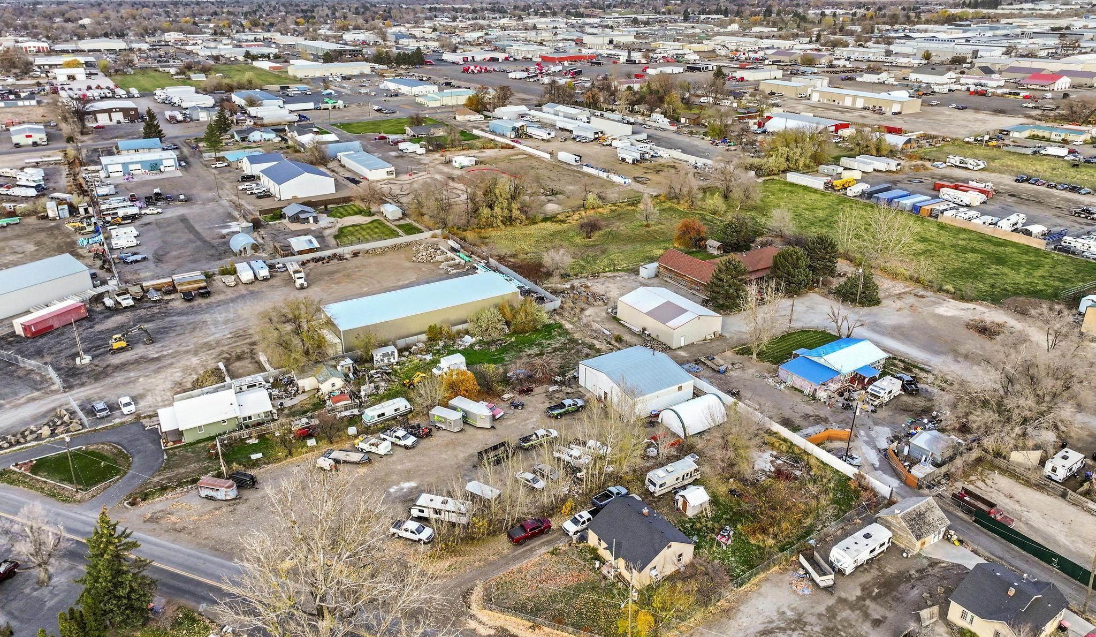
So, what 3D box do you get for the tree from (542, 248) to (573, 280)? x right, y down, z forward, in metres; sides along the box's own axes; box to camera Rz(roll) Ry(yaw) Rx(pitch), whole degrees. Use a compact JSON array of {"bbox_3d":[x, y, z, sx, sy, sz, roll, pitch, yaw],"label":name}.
[{"bbox_3d":[2.243,-13.189,179.452,7.300,7.000,7.000,0,24,0],"label":"tree"}]

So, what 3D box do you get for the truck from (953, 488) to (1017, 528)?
[{"bbox_3d":[57.670,25.340,100.380,2.300,2.050,7.300,-14,28,-30],"label":"truck"}]

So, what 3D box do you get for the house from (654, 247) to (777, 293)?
[{"bbox_3d":[42.430,-12.950,182.870,28.000,5.900,19.300,-14,28,-30],"label":"house"}]

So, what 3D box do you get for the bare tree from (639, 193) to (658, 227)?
[{"bbox_3d":[28.842,-30.953,216.722,5.200,9.500,5.200,0,24,0],"label":"bare tree"}]

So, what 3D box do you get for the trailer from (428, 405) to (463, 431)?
[{"bbox_3d":[-15.800,16.250,120.110,5.500,2.750,2.150,14,27,28],"label":"trailer"}]

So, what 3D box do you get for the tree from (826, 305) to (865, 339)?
[{"bbox_3d":[57.600,1.490,146.560,7.200,8.600,6.500,0,24,0],"label":"tree"}]

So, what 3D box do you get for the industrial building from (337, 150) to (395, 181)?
[{"bbox_3d":[-67.449,-56.924,282.201,9.400,4.300,31.200,-15,28,-30],"label":"industrial building"}]

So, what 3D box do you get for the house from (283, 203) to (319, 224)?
[{"bbox_3d":[-74.900,-31.835,230.231,8.400,4.200,10.300,-14,28,-29],"label":"house"}]

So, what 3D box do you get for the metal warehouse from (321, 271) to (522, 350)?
[{"bbox_3d":[-25.850,-1.980,158.220,38.600,5.050,12.900,-14,27,-29],"label":"metal warehouse"}]

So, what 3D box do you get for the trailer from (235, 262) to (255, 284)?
[{"bbox_3d":[-71.065,-10.319,178.143,2.450,2.800,7.000,-15,28,-30],"label":"trailer"}]

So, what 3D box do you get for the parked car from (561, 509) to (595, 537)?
[{"bbox_3d":[4.643,25.796,97.207,5.750,1.880,2.000,-14,27,-29],"label":"parked car"}]

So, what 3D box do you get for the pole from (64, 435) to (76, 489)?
[{"bbox_3d":[-64.573,19.544,102.824,0.600,8.800,0.500,0,24,0],"label":"pole"}]

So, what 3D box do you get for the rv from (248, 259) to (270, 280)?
[{"bbox_3d":[-68.830,-11.410,182.150,2.450,3.000,7.700,-14,28,-29],"label":"rv"}]

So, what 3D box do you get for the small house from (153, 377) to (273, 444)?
[{"bbox_3d":[-53.060,15.230,121.310,16.000,3.300,10.000,-13,27,-27],"label":"small house"}]

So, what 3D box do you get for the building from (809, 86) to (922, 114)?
[{"bbox_3d":[184.900,-127.967,444.165,16.800,7.200,62.000,-15,28,-30],"label":"building"}]

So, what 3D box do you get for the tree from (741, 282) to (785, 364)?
[{"bbox_3d":[39.940,0.450,139.490,8.000,15.700,7.800,6,24,13],"label":"tree"}]

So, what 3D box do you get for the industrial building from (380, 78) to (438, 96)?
[{"bbox_3d":[-92.400,-156.350,510.150,18.200,5.800,48.500,-14,27,-29],"label":"industrial building"}]

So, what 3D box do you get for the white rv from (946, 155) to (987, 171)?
[{"bbox_3d":[161.900,-59.898,294.508,2.500,3.600,12.700,-16,28,-31],"label":"white rv"}]

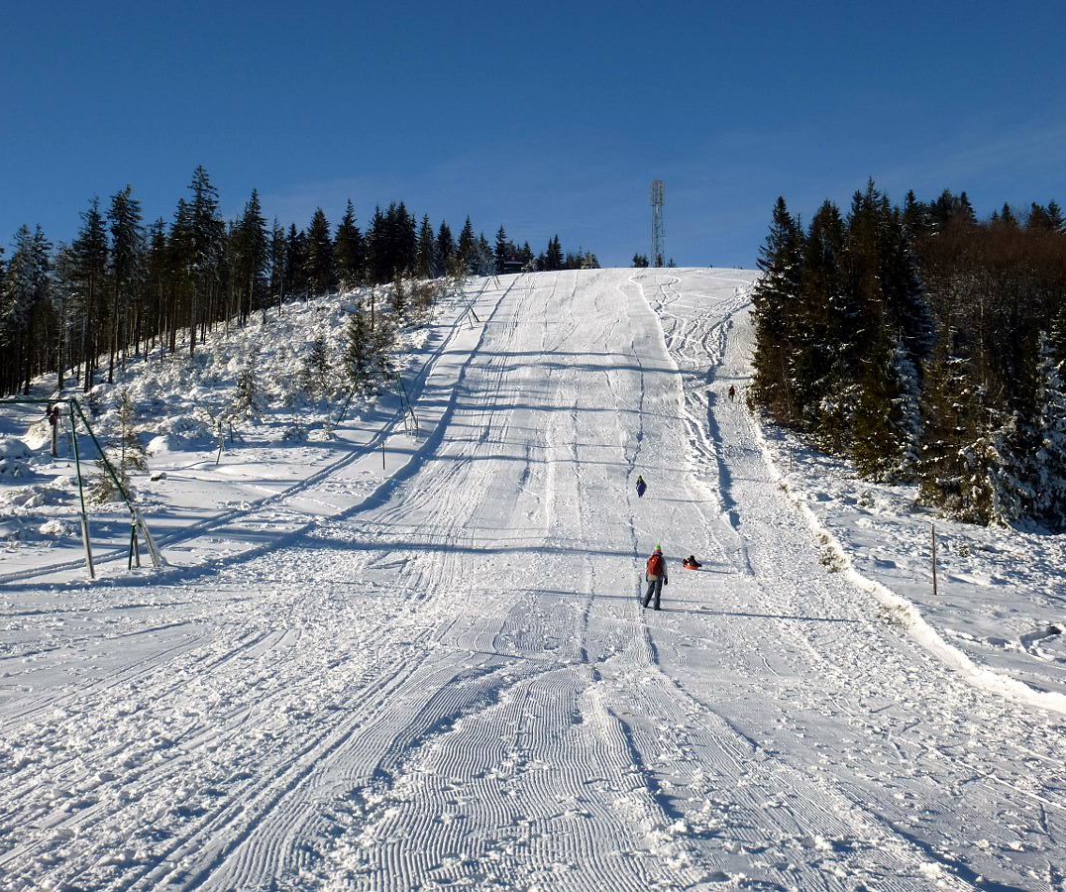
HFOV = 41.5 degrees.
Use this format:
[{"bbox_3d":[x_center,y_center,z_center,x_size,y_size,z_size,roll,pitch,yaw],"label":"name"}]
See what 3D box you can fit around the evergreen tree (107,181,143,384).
[{"bbox_3d":[-43.945,-17.660,152.000,3.850,20.481,3.850,0,-7,0],"label":"evergreen tree"}]

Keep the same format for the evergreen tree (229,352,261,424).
[{"bbox_3d":[-18.804,-3.690,92.000,2.200,4.780,2.200,0,-7,0],"label":"evergreen tree"}]

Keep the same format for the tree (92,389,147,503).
[{"bbox_3d":[-21.176,0.004,72.095,2.800,5.970,2.800,0,-10,0],"label":"tree"}]

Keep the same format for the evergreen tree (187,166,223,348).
[{"bbox_3d":[-39.409,-22.617,169.503,4.600,23.560,4.600,0,-10,0],"label":"evergreen tree"}]

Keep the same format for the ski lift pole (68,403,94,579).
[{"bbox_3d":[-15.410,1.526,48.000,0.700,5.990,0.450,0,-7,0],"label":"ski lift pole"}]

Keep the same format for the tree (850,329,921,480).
[{"bbox_3d":[23.550,-2.725,93.900,4.600,10.380,4.600,0,-10,0],"label":"tree"}]

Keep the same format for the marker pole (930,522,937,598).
[{"bbox_3d":[11.540,3.262,40.550,0.090,2.170,0.090,0,-10,0],"label":"marker pole"}]

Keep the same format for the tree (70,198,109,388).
[{"bbox_3d":[-46.527,-16.034,148.000,4.165,19.208,4.165,0,-7,0],"label":"tree"}]

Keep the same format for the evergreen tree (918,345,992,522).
[{"bbox_3d":[22.154,-0.651,74.000,3.850,9.340,3.850,0,-7,0],"label":"evergreen tree"}]

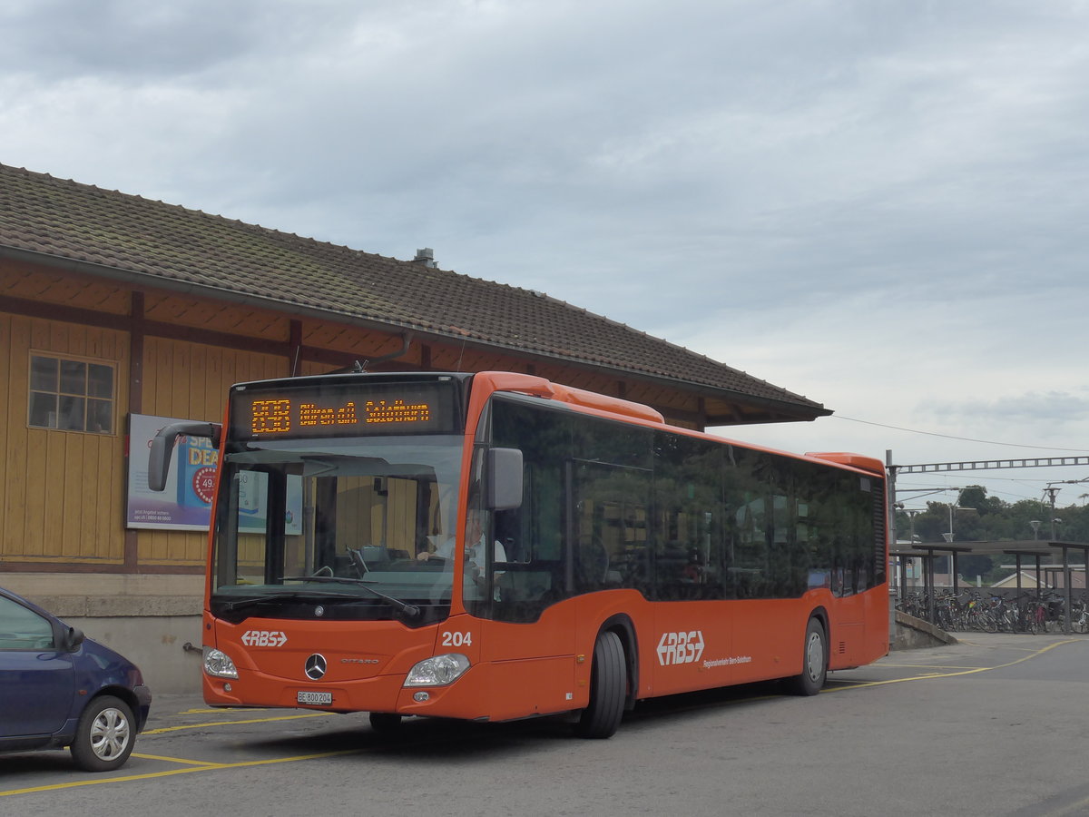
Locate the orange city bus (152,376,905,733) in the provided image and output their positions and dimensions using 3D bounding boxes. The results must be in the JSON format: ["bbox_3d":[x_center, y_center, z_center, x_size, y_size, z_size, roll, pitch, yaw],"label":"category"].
[{"bbox_3d":[0.920,1.666,18.776,2.720,3.120,12.140,-2,-6,26],"label":"orange city bus"}]

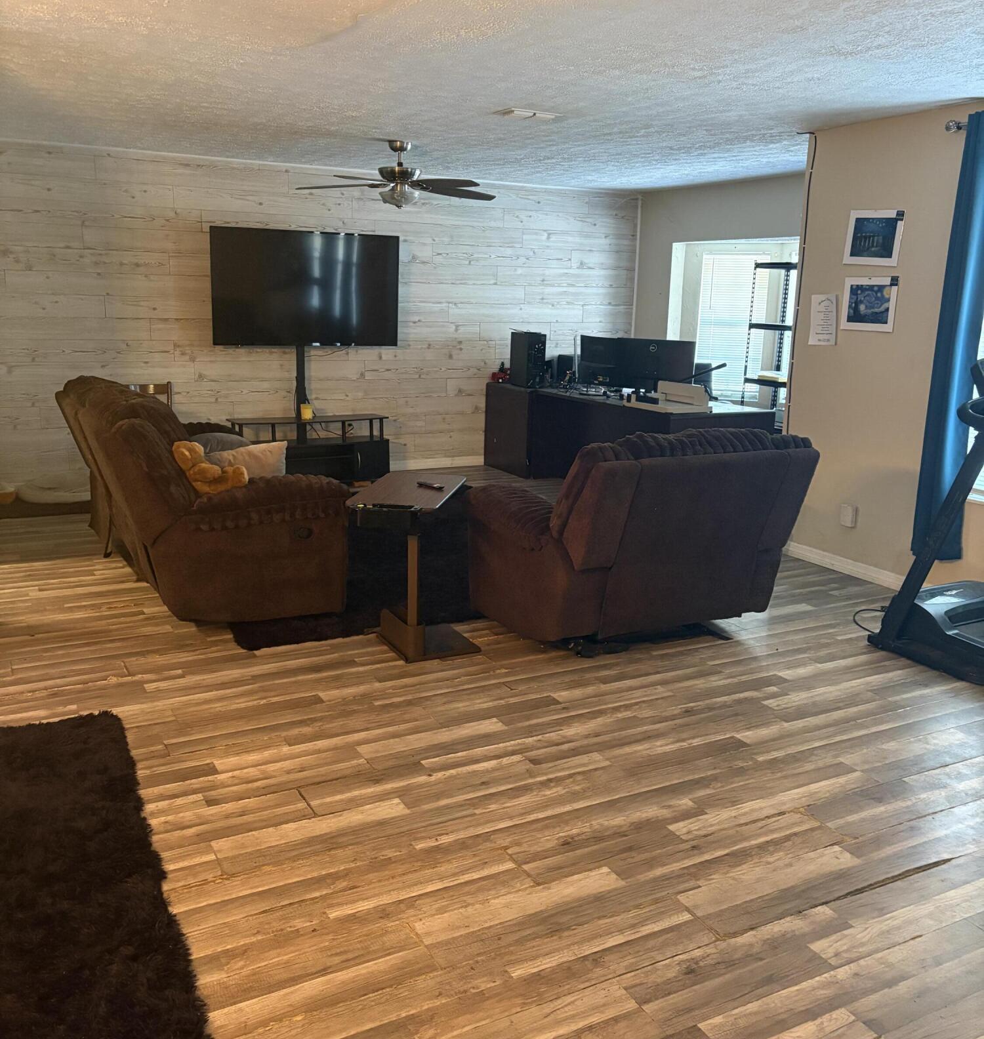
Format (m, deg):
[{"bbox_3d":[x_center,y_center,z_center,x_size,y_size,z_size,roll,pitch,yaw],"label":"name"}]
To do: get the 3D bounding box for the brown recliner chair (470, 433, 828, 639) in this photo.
[{"bbox_3d":[0.641,0.041,4.420,1.110,0.970,1.050,-5,15,-27],"label":"brown recliner chair"}]

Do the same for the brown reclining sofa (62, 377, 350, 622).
[{"bbox_3d":[-1.597,-0.185,5.118,1.070,0.970,2.120,-5,15,-27],"label":"brown reclining sofa"}]

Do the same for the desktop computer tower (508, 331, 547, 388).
[{"bbox_3d":[0.309,-1.357,8.362,0.170,0.445,0.400,-3,14,-21],"label":"desktop computer tower"}]

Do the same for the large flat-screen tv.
[{"bbox_3d":[-1.378,-1.727,7.417,1.440,0.835,0.070,-5,15,-27],"label":"large flat-screen tv"}]

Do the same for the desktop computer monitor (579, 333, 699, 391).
[{"bbox_3d":[1.213,-1.288,8.232,0.900,0.430,0.200,10,15,31],"label":"desktop computer monitor"}]

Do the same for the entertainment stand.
[{"bbox_3d":[-1.426,-0.541,7.707,1.180,0.505,0.380,-5,15,-27],"label":"entertainment stand"}]

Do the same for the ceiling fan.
[{"bbox_3d":[-0.607,-2.269,6.502,1.300,0.420,1.300,-5,15,-27],"label":"ceiling fan"}]

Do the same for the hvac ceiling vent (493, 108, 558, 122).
[{"bbox_3d":[0.176,-2.184,5.336,0.320,0.020,0.260,-5,15,-27],"label":"hvac ceiling vent"}]

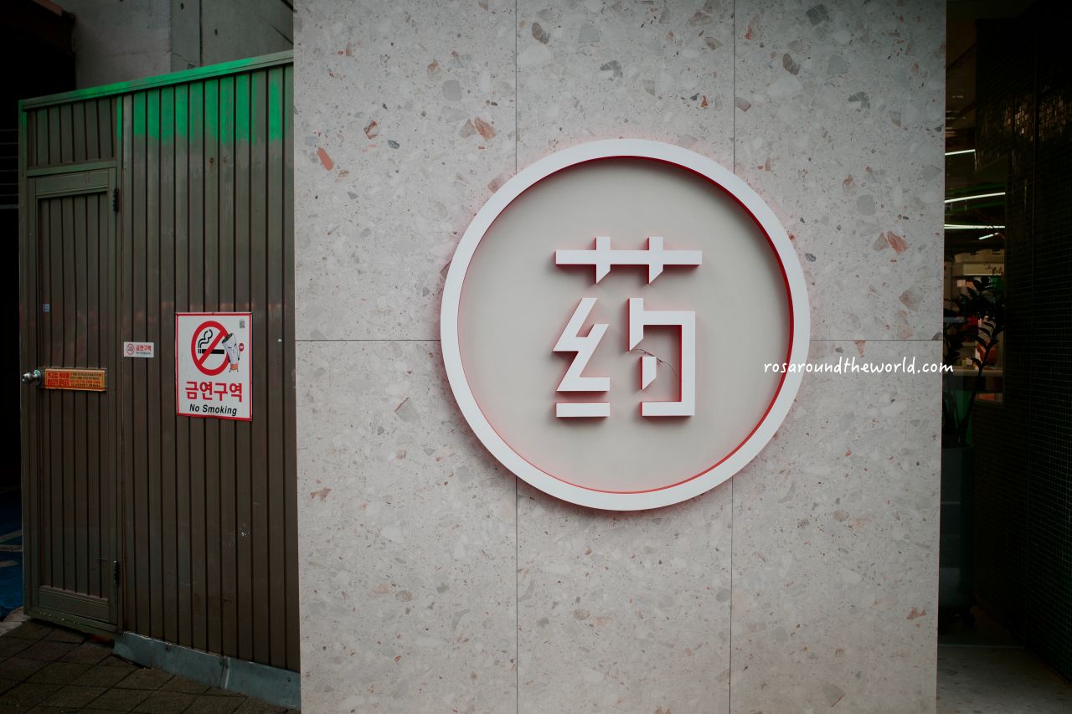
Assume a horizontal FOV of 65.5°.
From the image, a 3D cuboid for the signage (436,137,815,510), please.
[{"bbox_3d":[0.245,-0.088,2.272,1.000,1.000,0.060,0,2,-3],"label":"signage"}]

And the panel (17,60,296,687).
[{"bbox_3d":[-1.552,0.025,3.402,1.687,2.301,0.060,1,2,26],"label":"panel"}]

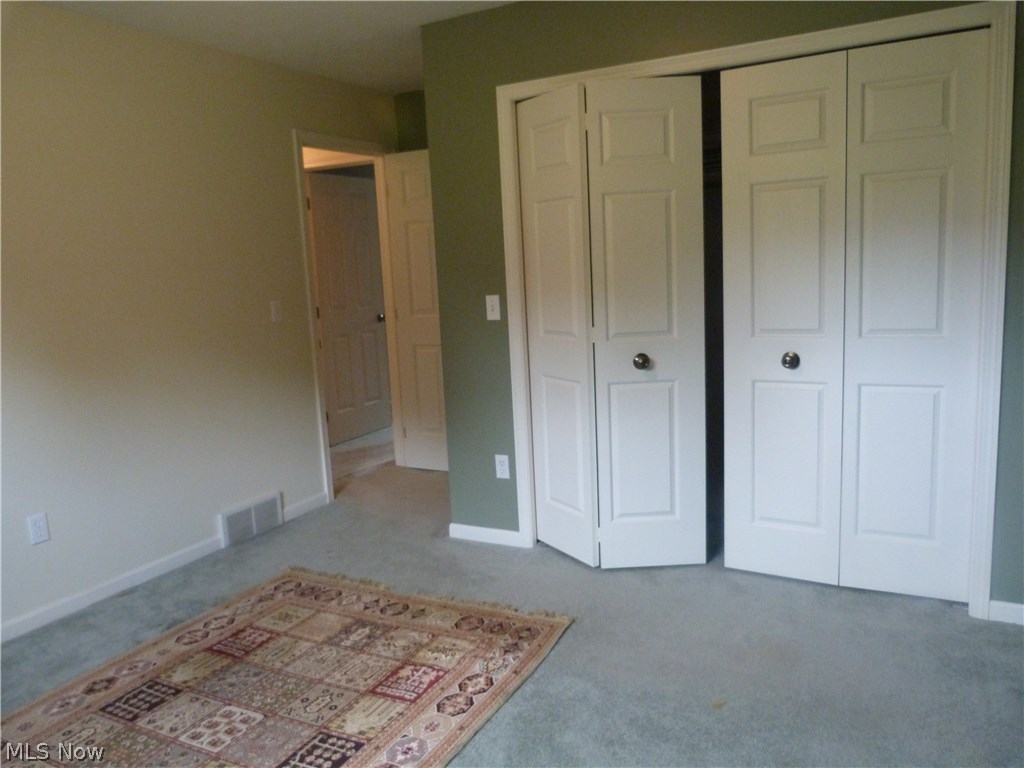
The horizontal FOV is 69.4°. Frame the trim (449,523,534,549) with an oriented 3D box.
[{"bbox_3d":[-0.103,0.746,3.640,0.440,0.076,0.016,1,10,26],"label":"trim"}]

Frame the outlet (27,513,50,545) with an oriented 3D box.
[{"bbox_3d":[-1.900,0.581,2.975,0.010,0.115,0.071,2,10,30],"label":"outlet"}]

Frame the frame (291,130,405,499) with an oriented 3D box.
[{"bbox_3d":[-0.997,-0.409,4.633,0.150,2.150,0.810,2,10,30],"label":"frame"}]

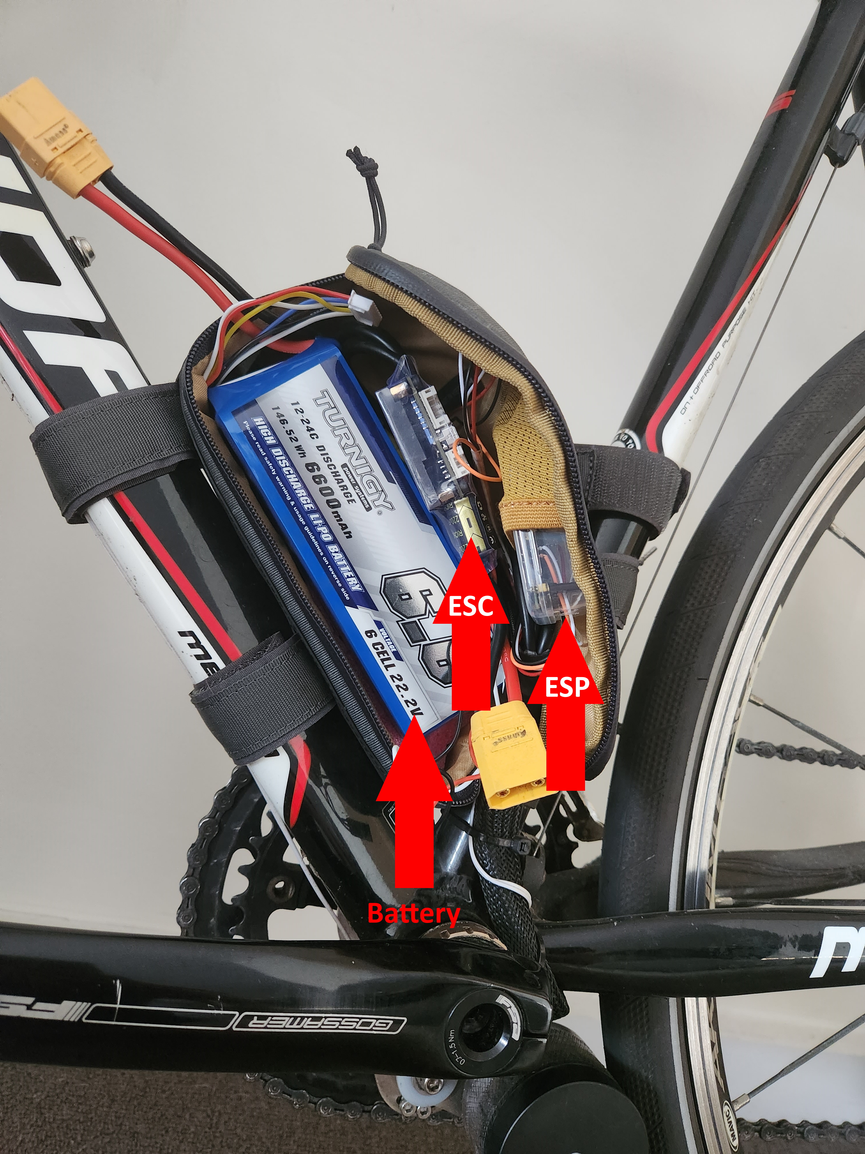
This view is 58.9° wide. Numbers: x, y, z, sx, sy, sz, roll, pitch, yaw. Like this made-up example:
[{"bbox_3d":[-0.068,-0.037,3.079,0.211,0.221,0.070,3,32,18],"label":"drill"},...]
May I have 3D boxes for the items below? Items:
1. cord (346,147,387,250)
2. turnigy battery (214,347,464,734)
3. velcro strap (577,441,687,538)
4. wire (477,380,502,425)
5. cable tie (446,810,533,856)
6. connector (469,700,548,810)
[{"bbox_3d":[-0.023,-0.139,0.281,0.011,0.039,0.009,-12,0,-15],"label":"cord"},{"bbox_3d":[-0.030,-0.013,0.303,0.051,0.146,0.053,-31,6,-13],"label":"turnigy battery"},{"bbox_3d":[0.083,-0.032,0.338,0.051,0.029,0.041,17,-24,-14],"label":"velcro strap"},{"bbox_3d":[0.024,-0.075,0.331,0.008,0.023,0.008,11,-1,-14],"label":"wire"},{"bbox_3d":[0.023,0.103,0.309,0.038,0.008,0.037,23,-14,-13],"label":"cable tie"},{"bbox_3d":[0.024,0.054,0.238,0.021,0.030,0.011,-20,-44,5],"label":"connector"}]

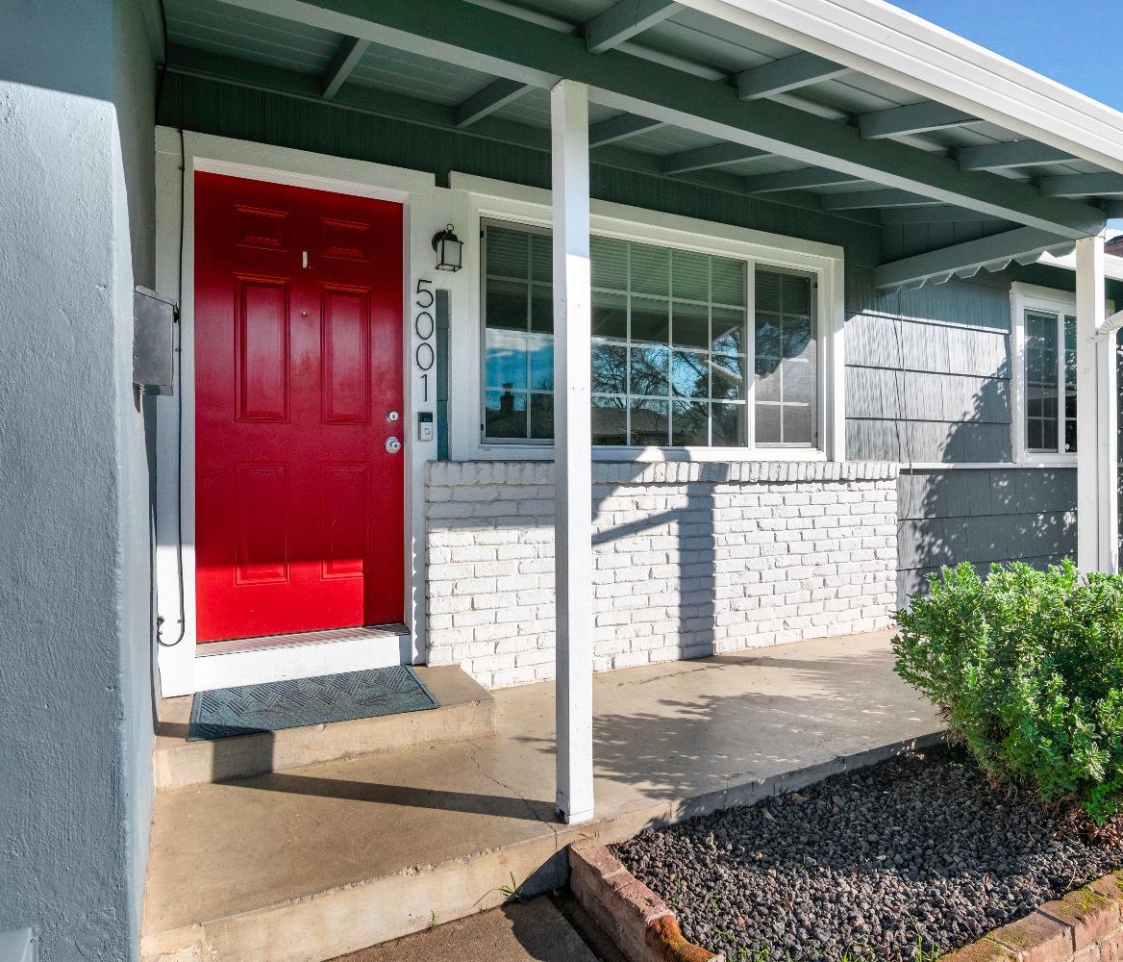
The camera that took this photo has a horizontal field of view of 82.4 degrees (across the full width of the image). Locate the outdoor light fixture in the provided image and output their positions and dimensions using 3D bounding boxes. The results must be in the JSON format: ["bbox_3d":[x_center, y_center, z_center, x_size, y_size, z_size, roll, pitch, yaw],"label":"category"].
[{"bbox_3d":[-0.539,-1.085,3.032,0.122,0.230,0.180,0,0,-25],"label":"outdoor light fixture"}]

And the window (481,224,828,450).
[{"bbox_3d":[0.636,-0.768,3.709,2.320,1.160,0.080,0,0,-25],"label":"window"}]

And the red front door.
[{"bbox_3d":[-1.171,-0.322,2.941,0.900,2.030,0.060,0,0,-25],"label":"red front door"}]

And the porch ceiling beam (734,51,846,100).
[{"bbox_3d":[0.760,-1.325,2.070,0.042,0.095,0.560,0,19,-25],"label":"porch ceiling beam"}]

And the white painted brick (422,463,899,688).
[{"bbox_3d":[0.825,0.462,3.762,3.250,1.135,0.130,0,0,-25],"label":"white painted brick"}]

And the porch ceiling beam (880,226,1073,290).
[{"bbox_3d":[2.441,-1.357,3.871,0.045,0.140,1.210,0,4,-25],"label":"porch ceiling beam"}]

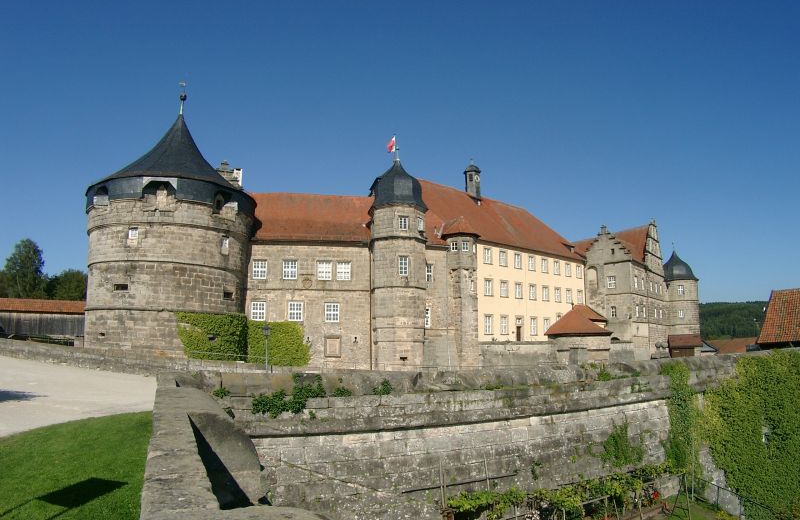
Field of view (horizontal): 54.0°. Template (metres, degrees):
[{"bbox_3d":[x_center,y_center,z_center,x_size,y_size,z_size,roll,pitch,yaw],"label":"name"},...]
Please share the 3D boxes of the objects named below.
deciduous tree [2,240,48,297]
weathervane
[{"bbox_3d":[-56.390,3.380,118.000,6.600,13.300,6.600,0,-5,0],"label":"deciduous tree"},{"bbox_3d":[-19.040,-14.270,69.000,0.800,3.000,0.500,0,-5,0],"label":"weathervane"}]

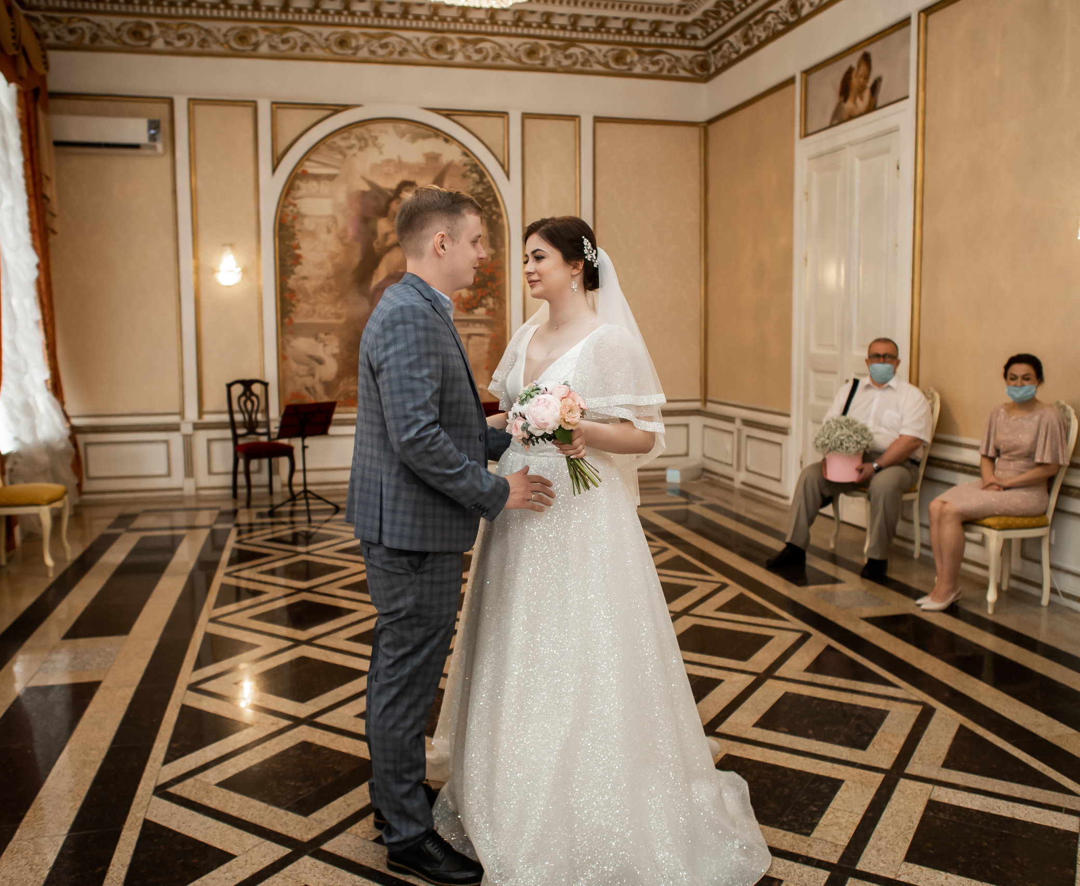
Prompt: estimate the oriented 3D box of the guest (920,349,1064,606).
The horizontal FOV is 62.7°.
[{"bbox_3d":[2.248,0.190,4.490,0.710,1.280,0.490,-4,8,-24],"label":"guest"}]

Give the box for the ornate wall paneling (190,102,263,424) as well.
[{"bbox_3d":[-2.656,-1.535,7.504,0.610,2.640,0.070,-2,7,-11],"label":"ornate wall paneling"}]

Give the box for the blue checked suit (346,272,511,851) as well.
[{"bbox_3d":[-0.303,0.308,2.357,0.450,1.500,0.530,-3,8,-18],"label":"blue checked suit"}]

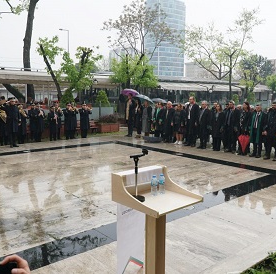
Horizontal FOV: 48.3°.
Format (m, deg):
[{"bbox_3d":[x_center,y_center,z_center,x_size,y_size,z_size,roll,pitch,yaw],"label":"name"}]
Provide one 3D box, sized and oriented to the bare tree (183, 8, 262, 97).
[{"bbox_3d":[5.862,-5.255,23.030,5.400,8.350,5.000,0,7,0],"label":"bare tree"}]

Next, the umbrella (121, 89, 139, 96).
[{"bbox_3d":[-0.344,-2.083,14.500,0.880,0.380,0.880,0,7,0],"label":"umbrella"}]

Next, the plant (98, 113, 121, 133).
[{"bbox_3d":[-1.641,-0.792,16.747,1.150,1.000,0.500,-6,9,-39],"label":"plant"}]

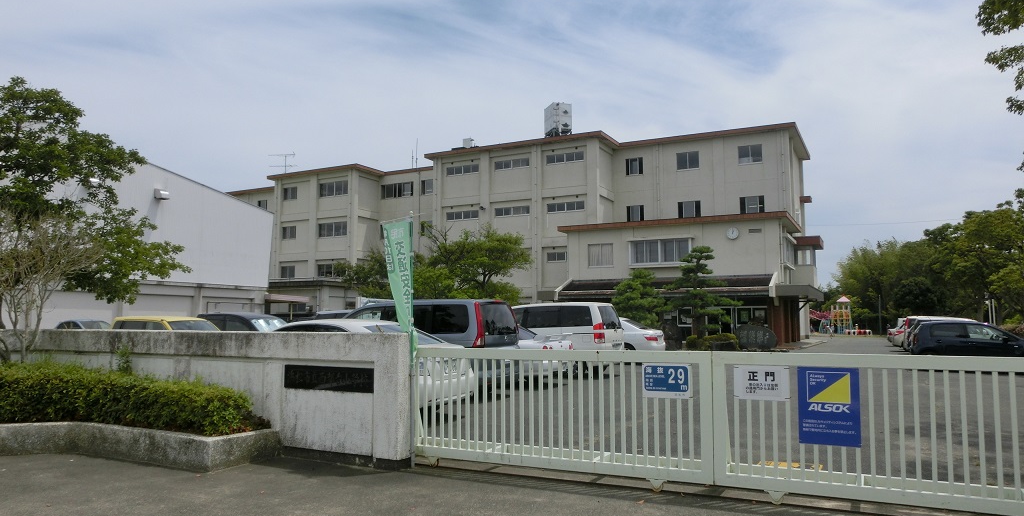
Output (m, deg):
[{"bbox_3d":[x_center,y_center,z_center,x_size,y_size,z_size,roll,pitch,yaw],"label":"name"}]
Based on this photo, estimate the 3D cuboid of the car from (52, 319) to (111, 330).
[{"bbox_3d":[-19.238,3.494,31.816,4.400,1.460,1.700,-3,-6,28],"label":"car"}]

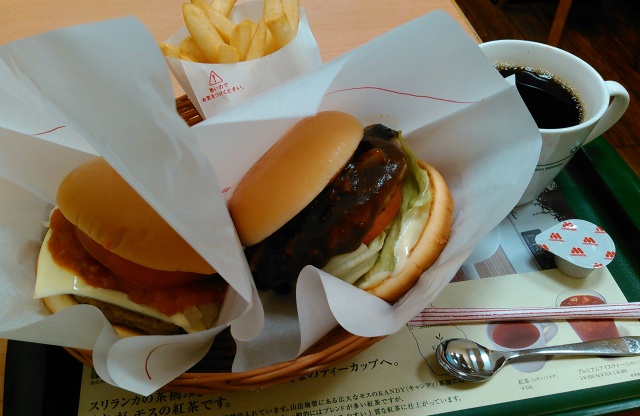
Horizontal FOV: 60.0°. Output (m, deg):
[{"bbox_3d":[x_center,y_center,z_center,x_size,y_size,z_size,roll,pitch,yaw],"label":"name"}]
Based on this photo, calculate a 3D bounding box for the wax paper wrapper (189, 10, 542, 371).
[{"bbox_3d":[0.024,-0.011,0.300,0.190,0.090,0.120,-27,55,-23],"label":"wax paper wrapper"}]

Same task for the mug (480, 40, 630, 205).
[{"bbox_3d":[0.135,-0.051,0.357,0.113,0.074,0.089,-4,50,-5],"label":"mug"}]

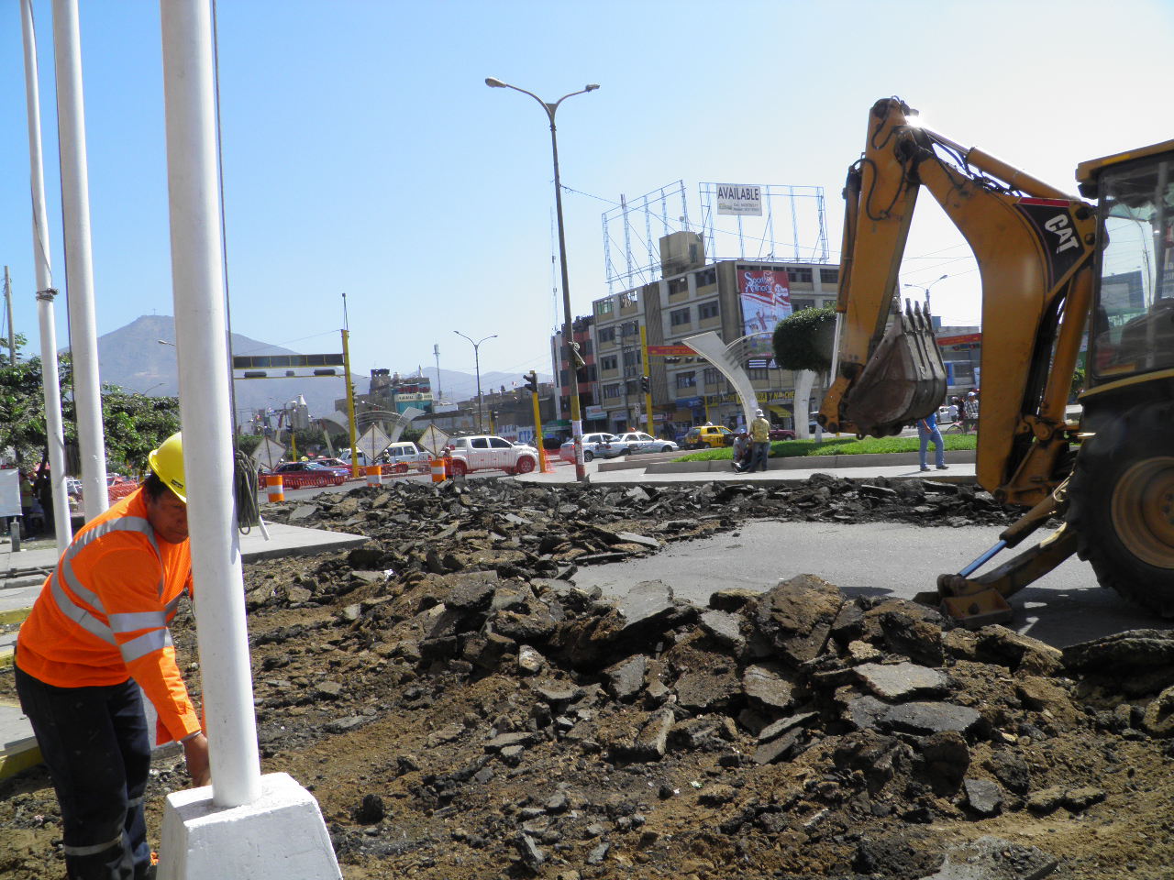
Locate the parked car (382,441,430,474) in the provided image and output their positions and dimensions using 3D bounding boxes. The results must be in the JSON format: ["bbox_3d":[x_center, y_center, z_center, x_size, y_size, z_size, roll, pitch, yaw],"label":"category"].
[{"bbox_3d":[-10.979,1.226,54.003,4.600,1.750,1.720,-5,0,-10],"label":"parked car"}]

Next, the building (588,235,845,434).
[{"bbox_3d":[13.854,-9.138,93.302,17.000,18.000,20.800,-5,0,-33],"label":"building"}]

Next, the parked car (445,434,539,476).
[{"bbox_3d":[-4.402,0.734,42.003,5.150,1.800,1.800,-5,0,-17],"label":"parked car"}]

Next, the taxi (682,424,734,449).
[{"bbox_3d":[7.708,-0.148,60.003,3.600,1.420,1.500,-5,0,-32],"label":"taxi"}]

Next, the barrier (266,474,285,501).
[{"bbox_3d":[-11.264,1.749,34.405,0.580,0.960,0.580,-5,0,-10],"label":"barrier"}]

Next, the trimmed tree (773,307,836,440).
[{"bbox_3d":[8.278,-2.231,34.492,3.100,4.750,3.100,-5,0,0],"label":"trimmed tree"}]

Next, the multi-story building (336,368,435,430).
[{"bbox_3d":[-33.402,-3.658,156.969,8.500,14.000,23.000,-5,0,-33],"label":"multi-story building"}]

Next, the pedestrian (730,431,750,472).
[{"bbox_3d":[4.102,0.348,25.204,0.550,1.100,0.800,-4,0,25],"label":"pedestrian"}]

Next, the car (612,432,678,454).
[{"bbox_3d":[3.527,0.152,57.503,4.300,1.420,1.680,-5,0,-9],"label":"car"}]

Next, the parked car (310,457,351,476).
[{"bbox_3d":[-14.871,1.702,54.503,1.660,1.420,4.200,-5,0,-33],"label":"parked car"}]

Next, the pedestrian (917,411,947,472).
[{"bbox_3d":[7.907,-0.202,21.803,0.620,1.700,0.500,-5,0,12],"label":"pedestrian"}]

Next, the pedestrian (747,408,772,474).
[{"bbox_3d":[4.637,-0.013,25.402,0.550,1.730,0.380,-5,0,-13],"label":"pedestrian"}]

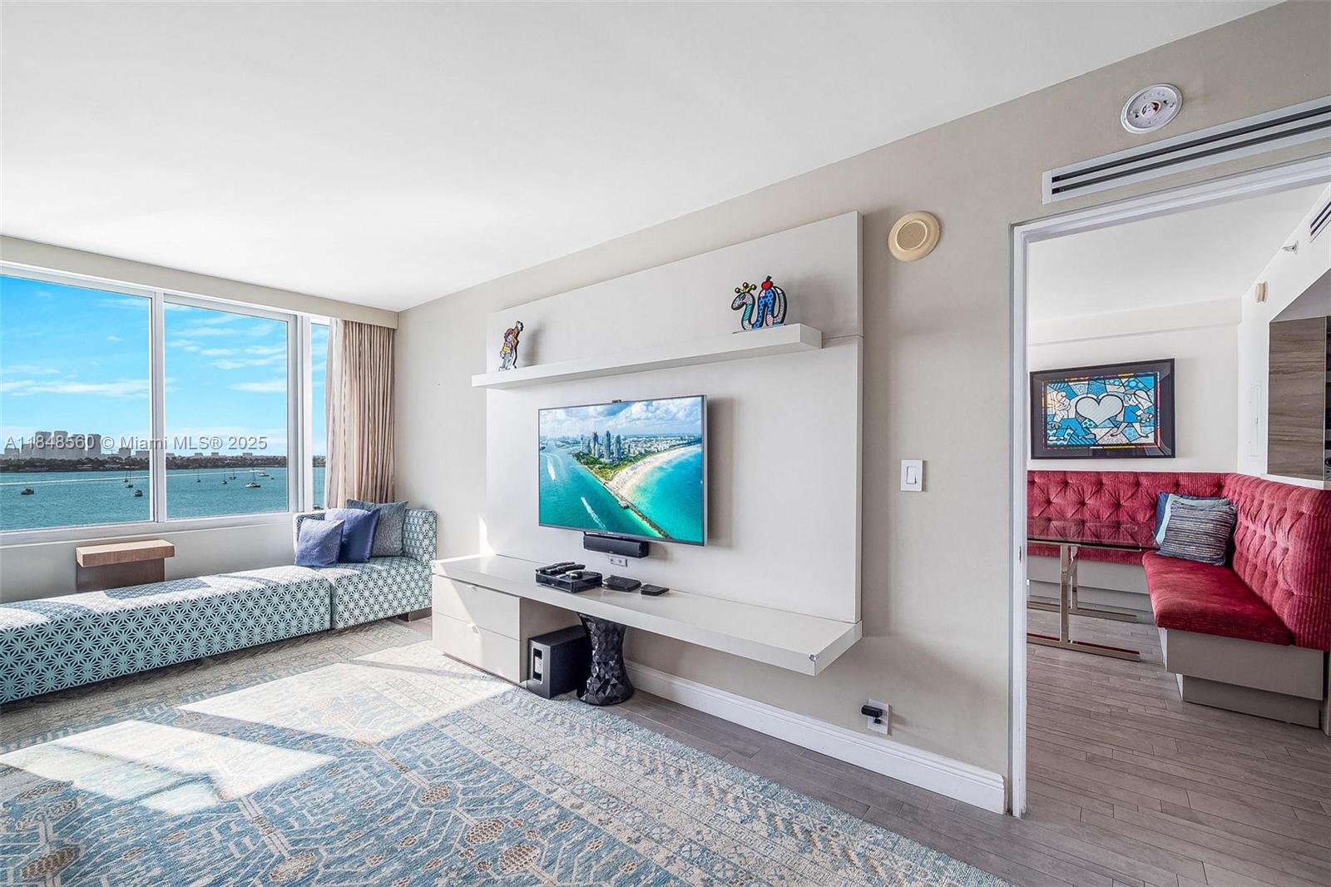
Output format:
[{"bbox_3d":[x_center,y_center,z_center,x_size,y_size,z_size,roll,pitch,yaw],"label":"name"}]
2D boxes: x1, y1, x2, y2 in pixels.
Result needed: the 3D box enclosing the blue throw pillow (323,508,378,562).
[{"bbox_3d":[-2.446,0.701,4.050,0.410,0.420,0.140,0,-16,-9],"label":"blue throw pillow"}]

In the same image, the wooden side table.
[{"bbox_3d":[-3.539,1.025,3.398,0.380,0.675,0.410,-1,-1,38],"label":"wooden side table"}]

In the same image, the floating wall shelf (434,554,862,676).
[{"bbox_3d":[-0.314,0.962,2.565,2.380,0.515,0.470,-1,-1,38],"label":"floating wall shelf"}]

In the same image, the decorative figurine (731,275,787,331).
[{"bbox_3d":[0.386,-0.564,2.119,0.230,0.220,0.070,-1,-1,38],"label":"decorative figurine"}]

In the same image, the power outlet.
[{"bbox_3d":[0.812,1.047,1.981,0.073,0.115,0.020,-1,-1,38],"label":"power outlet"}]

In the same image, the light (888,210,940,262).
[{"bbox_3d":[0.948,-0.794,1.979,0.187,0.187,0.040,-1,-1,38],"label":"light"}]

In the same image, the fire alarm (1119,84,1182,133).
[{"bbox_3d":[1.451,-1.000,1.545,0.135,0.135,0.030,-1,-1,38],"label":"fire alarm"}]

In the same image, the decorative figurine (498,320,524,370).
[{"bbox_3d":[-0.937,-0.585,3.148,0.200,0.295,0.060,-1,-1,38],"label":"decorative figurine"}]

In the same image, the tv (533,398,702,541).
[{"bbox_3d":[-0.274,0.136,2.765,1.198,0.696,0.050,-1,-1,38],"label":"tv"}]

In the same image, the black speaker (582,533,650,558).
[{"bbox_3d":[-0.254,0.527,2.664,0.395,0.077,0.075,-1,-1,38],"label":"black speaker"}]

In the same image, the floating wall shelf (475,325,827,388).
[{"bbox_3d":[-0.285,-0.397,2.653,2.146,0.067,0.216,-1,-1,38],"label":"floating wall shelf"}]

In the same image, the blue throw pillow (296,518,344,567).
[{"bbox_3d":[-2.522,0.725,3.776,0.340,0.345,0.120,0,-15,0],"label":"blue throw pillow"}]

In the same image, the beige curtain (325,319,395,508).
[{"bbox_3d":[-2.579,0.163,4.395,0.140,2.405,0.510,-1,-1,38],"label":"beige curtain"}]

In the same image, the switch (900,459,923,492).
[{"bbox_3d":[0.919,0.120,1.930,0.071,0.115,0.012,-1,-1,38],"label":"switch"}]

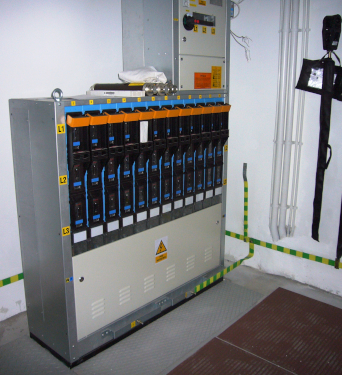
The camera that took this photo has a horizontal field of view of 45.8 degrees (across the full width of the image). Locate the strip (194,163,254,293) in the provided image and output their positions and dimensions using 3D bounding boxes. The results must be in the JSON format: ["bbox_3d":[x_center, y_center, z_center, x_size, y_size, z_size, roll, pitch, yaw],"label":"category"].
[{"bbox_3d":[0.373,0.264,2.864,0.132,0.784,0.648,13,19,41],"label":"strip"}]

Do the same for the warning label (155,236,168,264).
[{"bbox_3d":[-0.053,0.371,2.390,0.004,0.147,0.105,13,19,41],"label":"warning label"}]

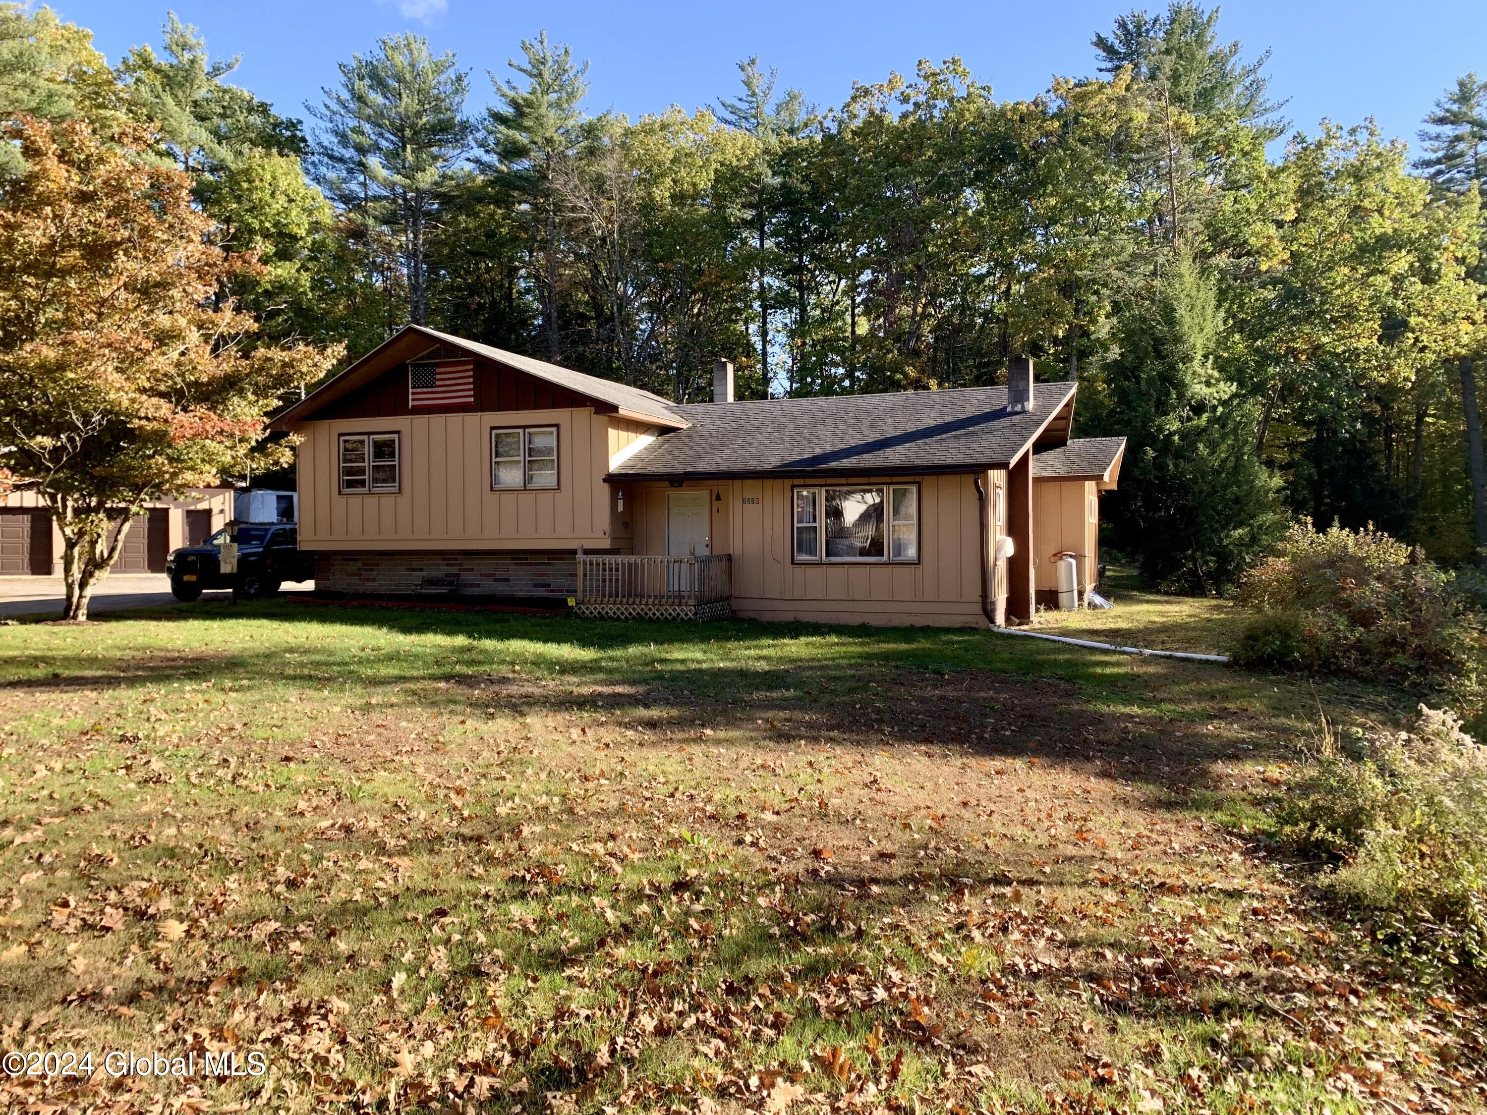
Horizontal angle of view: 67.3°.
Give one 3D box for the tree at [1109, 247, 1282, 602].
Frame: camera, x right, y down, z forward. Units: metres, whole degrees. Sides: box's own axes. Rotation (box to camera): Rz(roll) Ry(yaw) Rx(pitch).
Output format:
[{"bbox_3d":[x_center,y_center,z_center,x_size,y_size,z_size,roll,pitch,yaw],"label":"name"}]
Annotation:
[{"bbox_3d":[12.300,-3.724,30.437,4.900,9.300,4.900,0,1,22],"label":"tree"}]

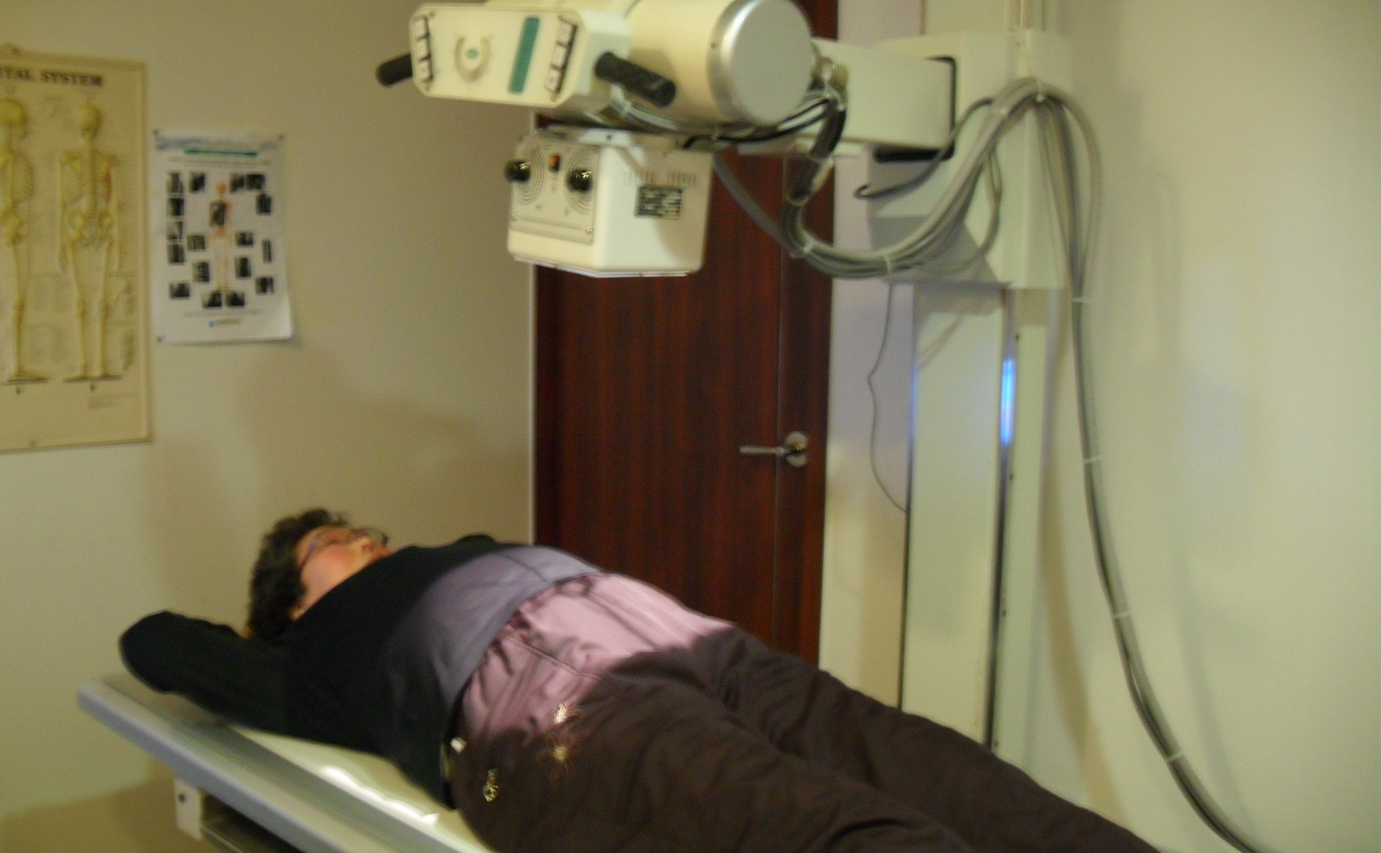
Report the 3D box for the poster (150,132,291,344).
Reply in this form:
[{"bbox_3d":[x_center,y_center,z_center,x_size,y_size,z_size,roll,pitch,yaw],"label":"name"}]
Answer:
[{"bbox_3d":[-0.964,-0.391,2.897,0.290,0.418,0.010,-5,9,-44],"label":"poster"}]

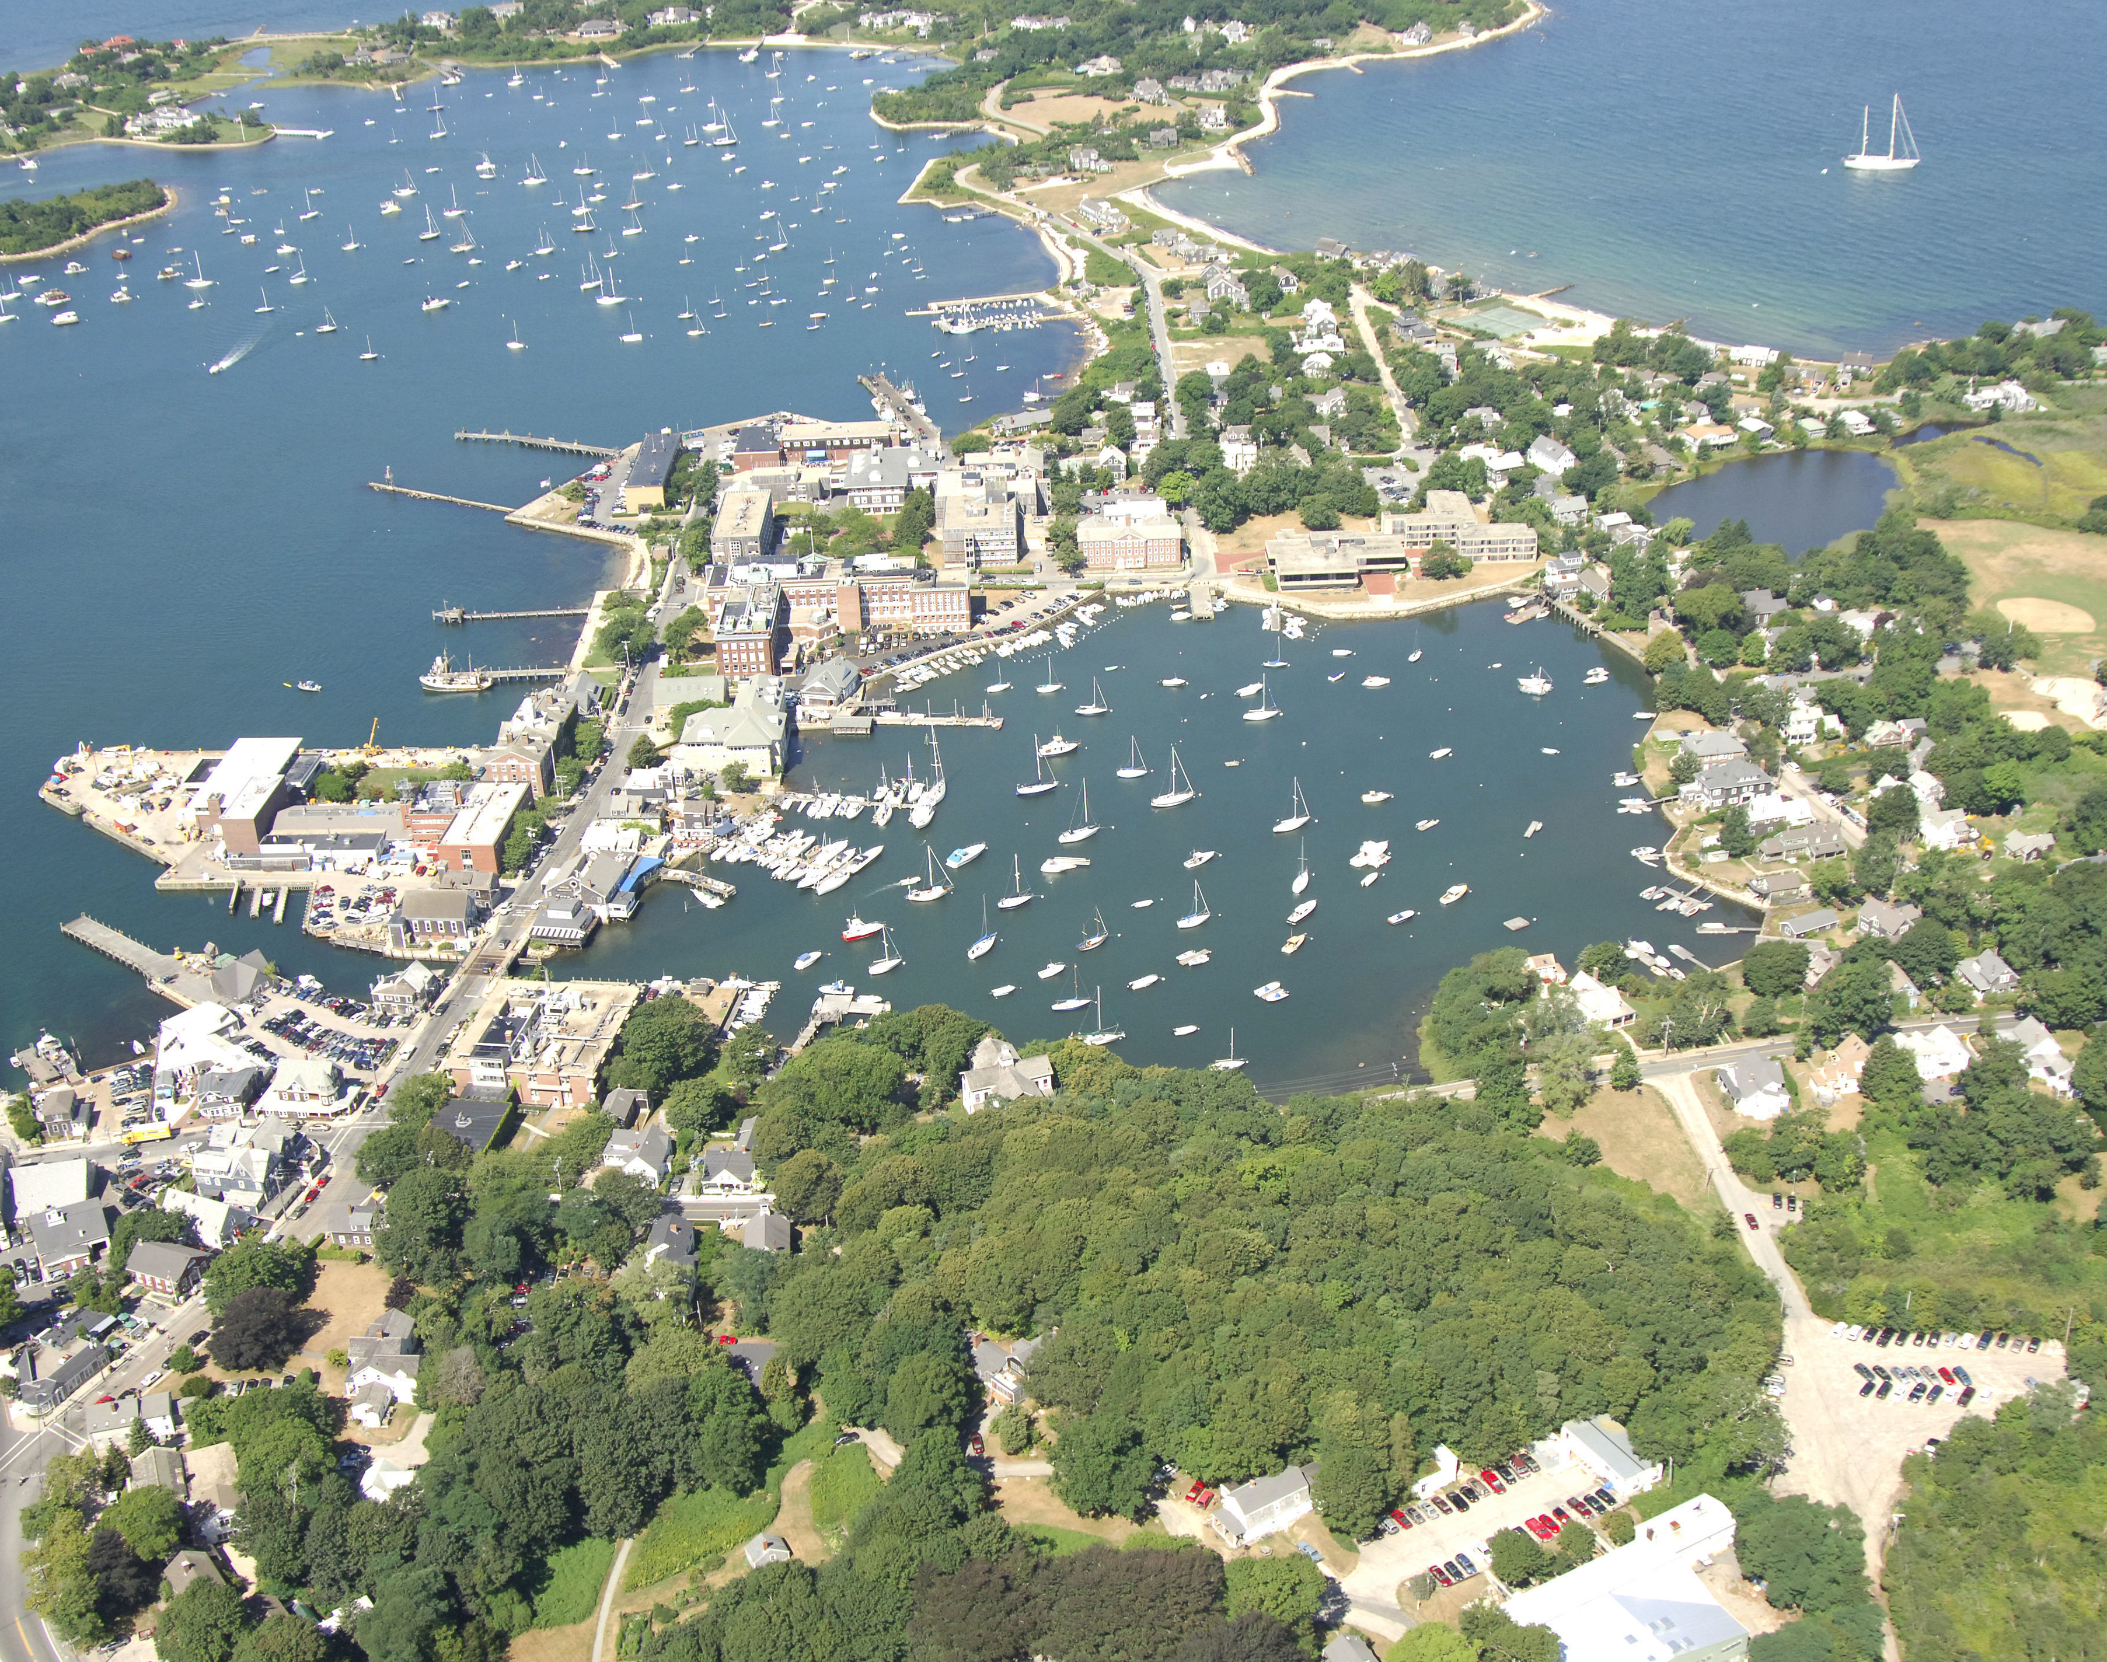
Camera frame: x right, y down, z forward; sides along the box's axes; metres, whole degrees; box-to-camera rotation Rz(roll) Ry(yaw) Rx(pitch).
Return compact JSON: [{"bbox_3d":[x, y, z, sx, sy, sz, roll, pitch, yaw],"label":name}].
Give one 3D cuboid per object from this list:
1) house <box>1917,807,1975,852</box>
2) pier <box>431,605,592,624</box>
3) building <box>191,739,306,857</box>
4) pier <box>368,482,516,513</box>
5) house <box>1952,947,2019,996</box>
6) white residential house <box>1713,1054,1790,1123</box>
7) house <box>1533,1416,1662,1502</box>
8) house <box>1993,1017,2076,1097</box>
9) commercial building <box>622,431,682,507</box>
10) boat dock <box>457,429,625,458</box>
[{"bbox_3d":[236.800,-1.090,663.490,12.500,8.000,10.500,-7,27,-9],"label":"house"},{"bbox_3d":[-186.950,-74.920,862.050,54.070,3.500,8.000,-2,28,2],"label":"pier"},{"bbox_3d":[-232.510,-9.980,726.250,20.000,12.500,57.000,-2,27,2],"label":"building"},{"bbox_3d":[-240.470,-129.990,978.780,74.500,2.500,3.000,13,31,27],"label":"pier"},{"bbox_3d":[225.550,35.050,602.340,11.350,8.180,9.880,-3,27,-2],"label":"house"},{"bbox_3d":[158.970,57.470,563.550,12.960,7.910,14.530,1,27,7],"label":"white residential house"},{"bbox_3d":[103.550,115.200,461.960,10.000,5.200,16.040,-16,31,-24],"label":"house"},{"bbox_3d":[225.070,51.370,572.670,10.600,9.300,21.000,-4,28,-2],"label":"house"},{"bbox_3d":[-159.550,-143.960,1003.670,14.720,10.220,67.780,-3,27,-1],"label":"commercial building"},{"bbox_3d":[-219.770,-163.550,1061.880,82.660,4.000,4.200,9,29,21],"label":"boat dock"}]

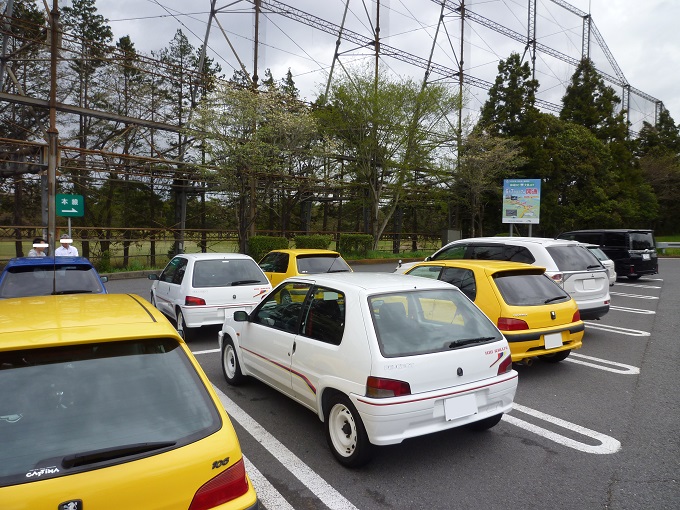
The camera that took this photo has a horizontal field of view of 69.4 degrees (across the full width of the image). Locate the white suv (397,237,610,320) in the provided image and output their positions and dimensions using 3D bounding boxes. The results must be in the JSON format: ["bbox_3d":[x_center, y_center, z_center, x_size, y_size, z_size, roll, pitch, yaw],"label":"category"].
[{"bbox_3d":[2.947,0.425,10.100,1.800,1.680,4.655,-2,4,-32],"label":"white suv"}]

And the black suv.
[{"bbox_3d":[9.022,-0.108,18.326,1.720,1.825,4.700,-2,4,-31],"label":"black suv"}]

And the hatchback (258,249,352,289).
[{"bbox_3d":[-1.059,0.514,11.319,1.600,1.365,3.660,-2,4,-29],"label":"hatchback"}]

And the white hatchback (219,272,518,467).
[{"bbox_3d":[-0.018,0.862,5.118,1.580,1.365,3.570,-2,4,-32],"label":"white hatchback"}]

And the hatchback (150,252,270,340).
[{"bbox_3d":[-2.448,0.638,9.109,1.580,1.365,3.570,-2,4,-28],"label":"hatchback"}]

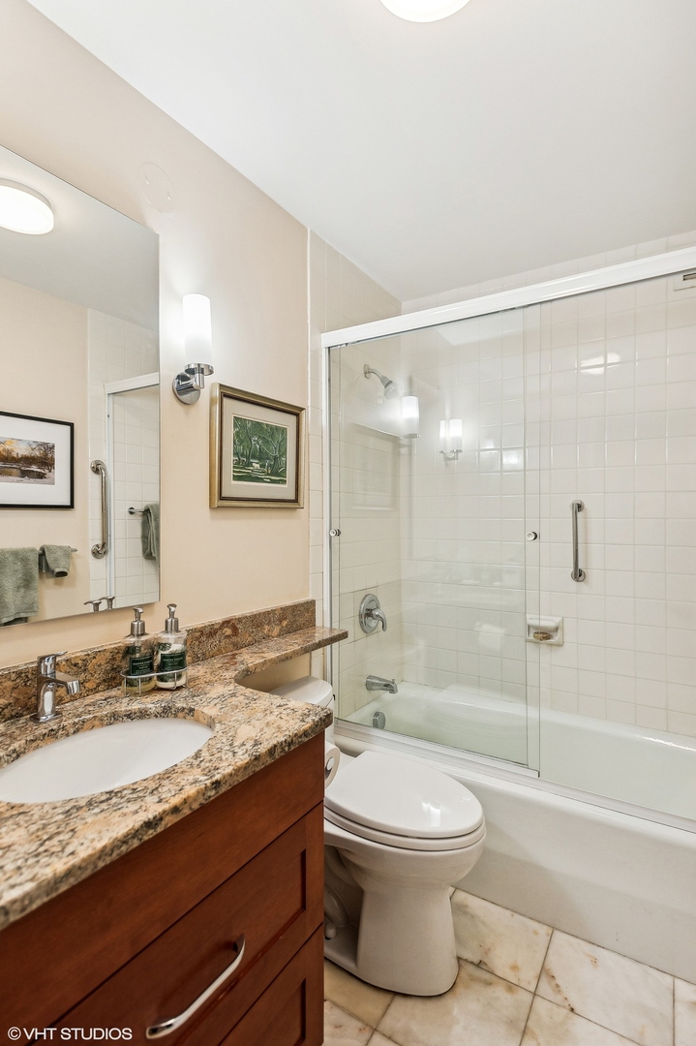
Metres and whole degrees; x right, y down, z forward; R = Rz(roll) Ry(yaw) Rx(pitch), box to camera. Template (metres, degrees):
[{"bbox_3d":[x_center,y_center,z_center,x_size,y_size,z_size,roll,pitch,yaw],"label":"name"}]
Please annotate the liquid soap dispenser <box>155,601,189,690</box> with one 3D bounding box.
[{"bbox_3d":[-0.446,0.303,1.240,0.073,0.200,0.076,0,0,-26],"label":"liquid soap dispenser"}]

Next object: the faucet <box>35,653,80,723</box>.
[{"bbox_3d":[-0.601,0.333,1.017,0.133,0.150,0.050,0,0,32],"label":"faucet"}]

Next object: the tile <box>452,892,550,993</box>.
[{"bbox_3d":[0.425,1.239,1.478,0.306,0.010,0.255,0,0,32],"label":"tile"}]

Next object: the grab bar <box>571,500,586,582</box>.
[{"bbox_3d":[0.986,0.078,2.124,0.058,0.355,0.066,0,0,32],"label":"grab bar"}]

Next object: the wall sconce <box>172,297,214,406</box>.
[{"bbox_3d":[-0.423,-0.482,1.388,0.108,0.290,0.095,0,0,32],"label":"wall sconce"}]

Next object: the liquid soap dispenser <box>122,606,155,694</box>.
[{"bbox_3d":[-0.515,0.303,1.203,0.073,0.200,0.076,0,0,-41],"label":"liquid soap dispenser"}]

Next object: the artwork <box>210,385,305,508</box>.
[{"bbox_3d":[-0.290,-0.235,1.667,0.036,0.371,0.428,0,0,32],"label":"artwork"}]

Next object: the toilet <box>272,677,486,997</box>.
[{"bbox_3d":[0.063,0.906,1.543,0.735,0.656,0.400,0,0,32],"label":"toilet"}]

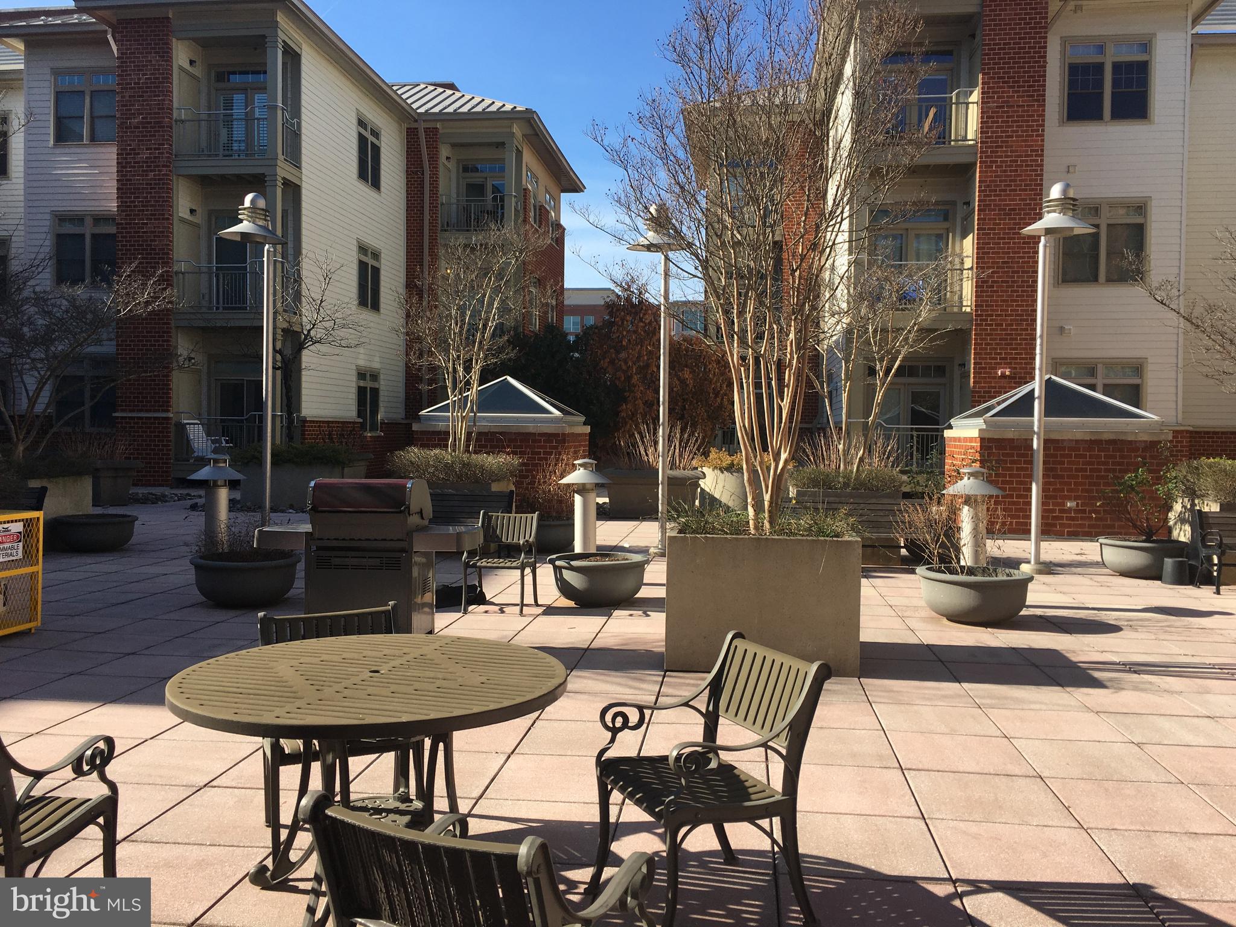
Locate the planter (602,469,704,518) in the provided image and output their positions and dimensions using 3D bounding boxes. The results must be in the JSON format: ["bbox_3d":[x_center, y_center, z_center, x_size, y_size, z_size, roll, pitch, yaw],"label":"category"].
[{"bbox_3d":[0.712,0.547,19.176,1.850,0.880,1.050,1,2,7],"label":"planter"}]

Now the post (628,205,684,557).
[{"bbox_3d":[0.522,-1.012,12.965,0.860,4.350,1.000,1,2,7],"label":"post"}]

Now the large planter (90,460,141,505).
[{"bbox_3d":[-10.538,0.375,21.084,1.250,0.930,1.150,1,2,7],"label":"large planter"}]

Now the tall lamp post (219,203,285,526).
[{"bbox_3d":[-4.403,-1.059,12.591,0.860,4.380,1.000,1,2,7],"label":"tall lamp post"}]

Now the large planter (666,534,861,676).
[{"bbox_3d":[0.995,0.894,7.203,1.220,0.880,1.200,1,2,7],"label":"large planter"}]

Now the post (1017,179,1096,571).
[{"bbox_3d":[4.875,-0.938,11.658,0.860,4.350,1.000,1,2,7],"label":"post"}]

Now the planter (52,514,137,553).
[{"bbox_3d":[-6.592,0.893,13.045,0.960,0.415,0.960,1,2,7],"label":"planter"}]

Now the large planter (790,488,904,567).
[{"bbox_3d":[2.816,0.745,12.907,1.220,0.880,1.200,1,2,7],"label":"large planter"}]

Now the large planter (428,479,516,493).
[{"bbox_3d":[-2.143,0.677,13.809,1.220,0.880,1.200,1,2,7],"label":"large planter"}]

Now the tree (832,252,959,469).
[{"bbox_3d":[3.397,-1.216,12.850,1.900,2.850,1.800,1,2,7],"label":"tree"}]

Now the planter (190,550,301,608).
[{"bbox_3d":[-3.286,1.033,9.171,0.930,0.415,0.930,1,2,7],"label":"planter"}]

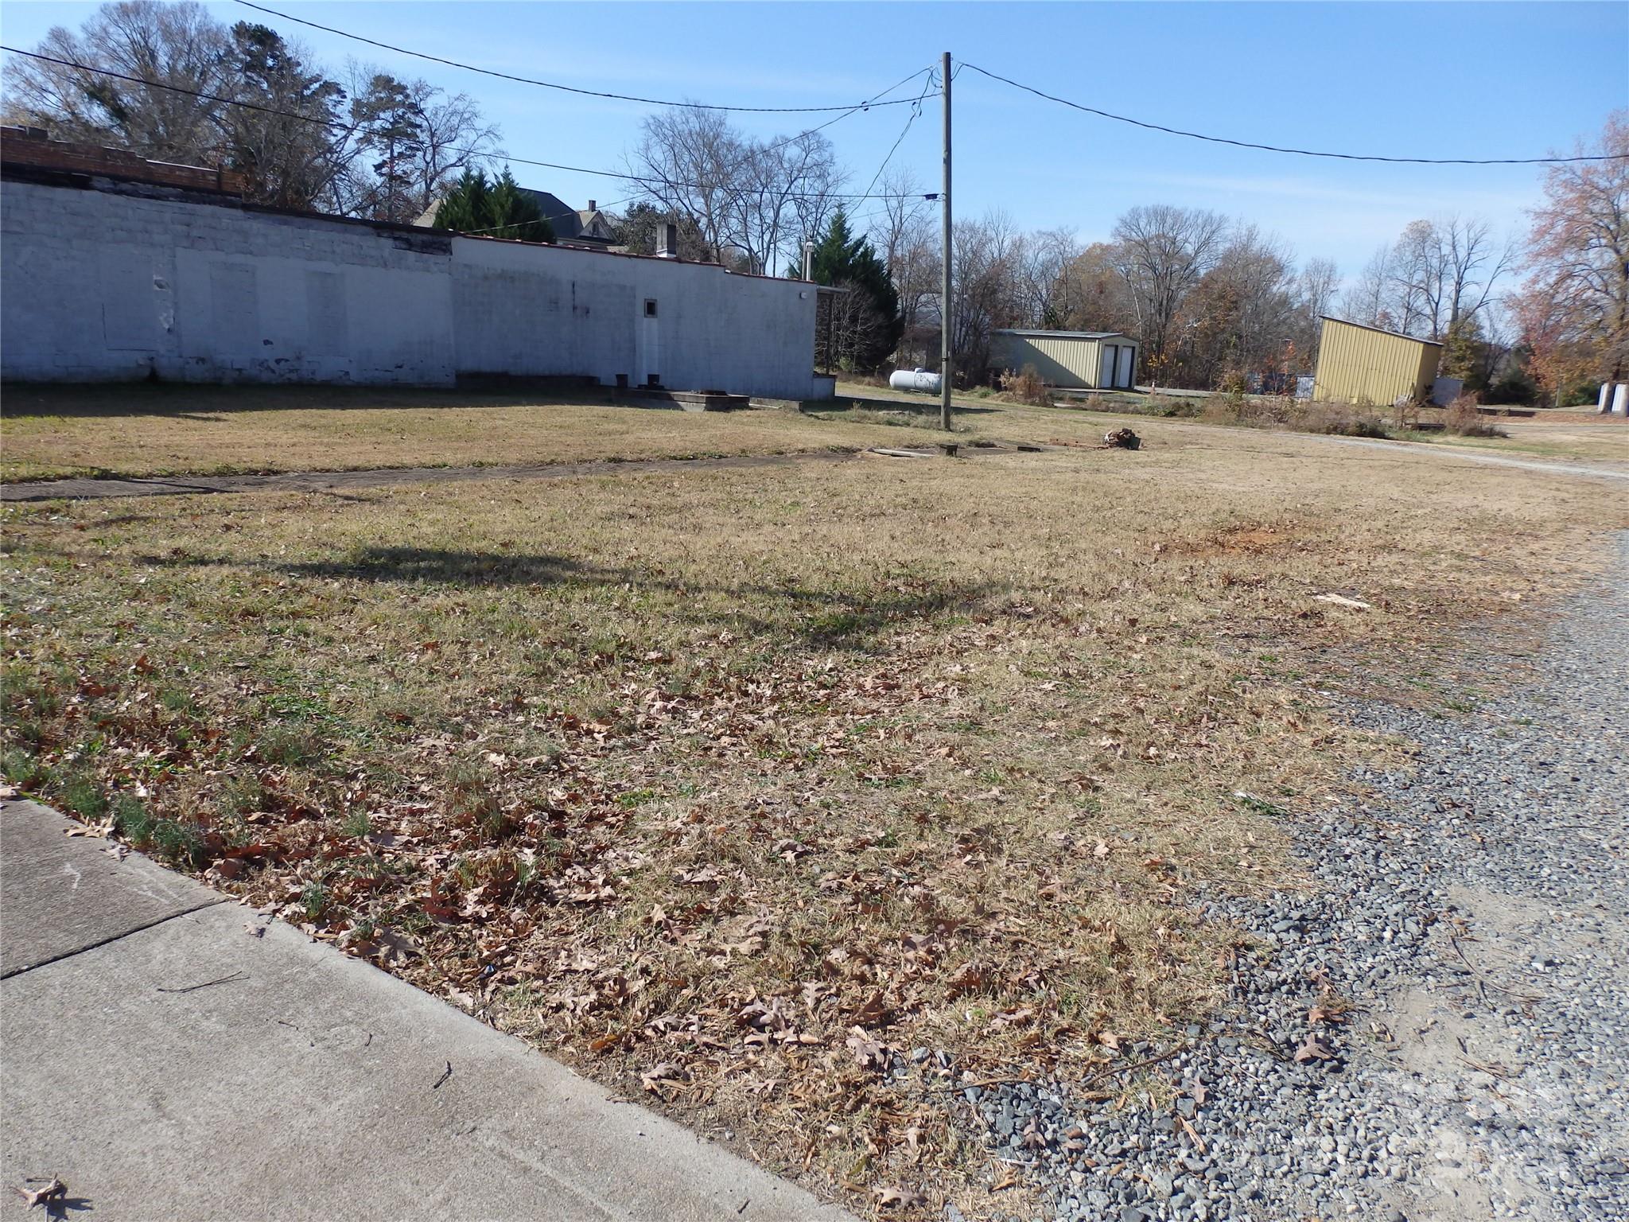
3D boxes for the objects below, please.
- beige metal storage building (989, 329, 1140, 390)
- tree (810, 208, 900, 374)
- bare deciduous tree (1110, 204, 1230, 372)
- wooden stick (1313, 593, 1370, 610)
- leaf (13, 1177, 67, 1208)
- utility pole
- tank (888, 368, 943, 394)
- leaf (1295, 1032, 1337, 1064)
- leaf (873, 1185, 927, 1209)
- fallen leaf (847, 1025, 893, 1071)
[{"bbox_3d":[14.641,-14.969,69.844,7.242,3.095,5.995,11,15,35],"label":"beige metal storage building"},{"bbox_3d":[2.079,-16.762,63.000,5.000,8.778,5.000,2,13,0],"label":"tree"},{"bbox_3d":[25.398,-22.324,84.000,8.000,12.263,7.200,2,13,0],"label":"bare deciduous tree"},{"bbox_3d":[3.614,-0.054,8.046,0.358,0.030,0.070,13,16,38],"label":"wooden stick"},{"bbox_3d":[-1.438,1.080,2.185,0.100,0.040,0.055,-5,15,-30],"label":"leaf"},{"bbox_3d":[2.824,-7.751,25.107,0.200,7.770,0.200,-1,12,1],"label":"utility pole"},{"bbox_3d":[4.118,-9.142,47.000,2.350,1.000,0.780,10,15,31],"label":"tank"},{"bbox_3d":[1.199,1.044,2.812,0.090,0.035,0.075,7,13,21],"label":"leaf"},{"bbox_3d":[0.166,1.131,2.269,0.100,0.022,0.055,3,13,4],"label":"leaf"},{"bbox_3d":[0.125,1.016,2.727,0.100,0.045,0.100,2,13,0],"label":"fallen leaf"}]

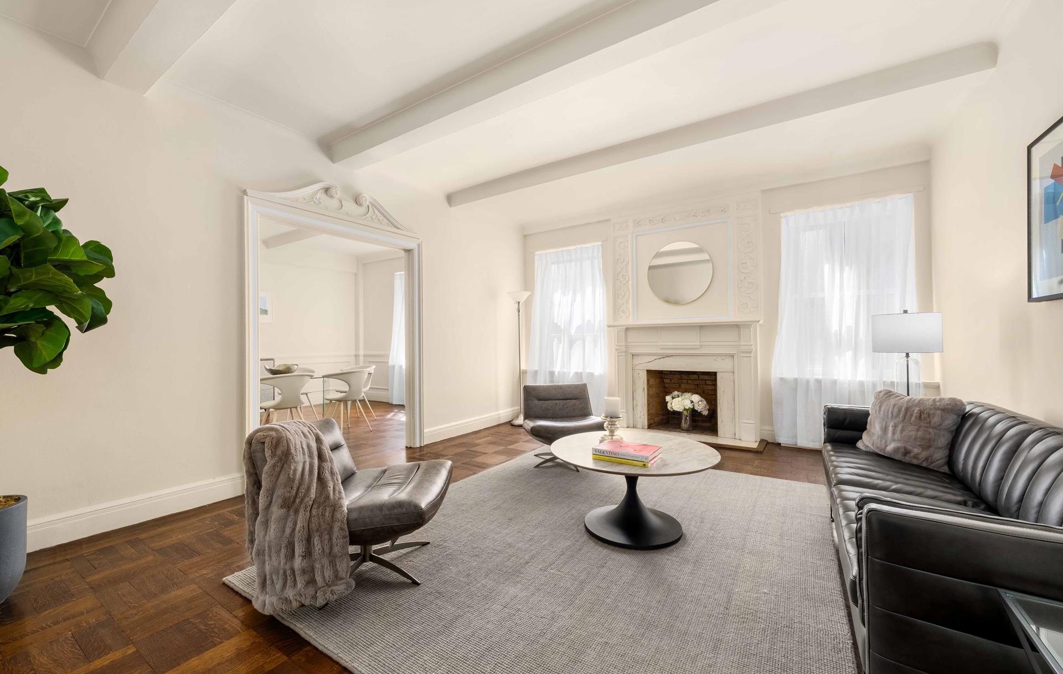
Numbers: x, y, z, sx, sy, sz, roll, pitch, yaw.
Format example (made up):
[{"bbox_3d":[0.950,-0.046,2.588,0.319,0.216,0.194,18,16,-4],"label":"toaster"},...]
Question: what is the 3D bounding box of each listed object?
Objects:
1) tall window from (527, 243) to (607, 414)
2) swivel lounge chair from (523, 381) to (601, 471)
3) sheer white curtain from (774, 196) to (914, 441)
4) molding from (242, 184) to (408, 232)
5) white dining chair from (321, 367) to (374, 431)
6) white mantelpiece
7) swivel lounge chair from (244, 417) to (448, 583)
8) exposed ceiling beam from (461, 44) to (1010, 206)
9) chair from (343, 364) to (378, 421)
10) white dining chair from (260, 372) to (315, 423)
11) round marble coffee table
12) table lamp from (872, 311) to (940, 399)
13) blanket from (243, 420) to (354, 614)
[{"bbox_3d":[0.446,-0.051,5.747,1.260,2.406,0.136,-1,-1,33],"label":"tall window"},{"bbox_3d":[0.286,0.824,3.893,0.689,0.699,0.770,0,0,-8],"label":"swivel lounge chair"},{"bbox_3d":[3.037,-0.086,4.054,1.197,2.412,0.147,-1,-1,33],"label":"sheer white curtain"},{"bbox_3d":[-1.675,-1.223,3.811,0.091,0.301,1.691,-1,-1,33],"label":"molding"},{"bbox_3d":[-2.331,0.819,5.180,0.537,0.770,0.547,-1,0,28],"label":"white dining chair"},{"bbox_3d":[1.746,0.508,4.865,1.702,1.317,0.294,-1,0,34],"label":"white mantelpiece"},{"bbox_3d":[-0.837,0.825,2.116,0.770,0.699,0.689,-1,0,0],"label":"swivel lounge chair"},{"bbox_3d":[0.993,-1.663,3.833,4.506,0.153,0.301,-1,-1,33],"label":"exposed ceiling beam"},{"bbox_3d":[-2.535,0.825,5.932,0.537,0.770,0.547,0,0,-45],"label":"chair"},{"bbox_3d":[-2.745,0.805,4.577,0.570,0.783,0.600,-1,-1,33],"label":"white dining chair"},{"bbox_3d":[0.606,0.905,2.487,0.975,0.464,0.975,-1,0,0],"label":"round marble coffee table"},{"bbox_3d":[2.947,0.169,3.240,0.405,0.750,0.405,-1,0,34],"label":"table lamp"},{"bbox_3d":[-1.024,0.805,1.959,0.476,0.729,0.496,-1,0,0],"label":"blanket"}]

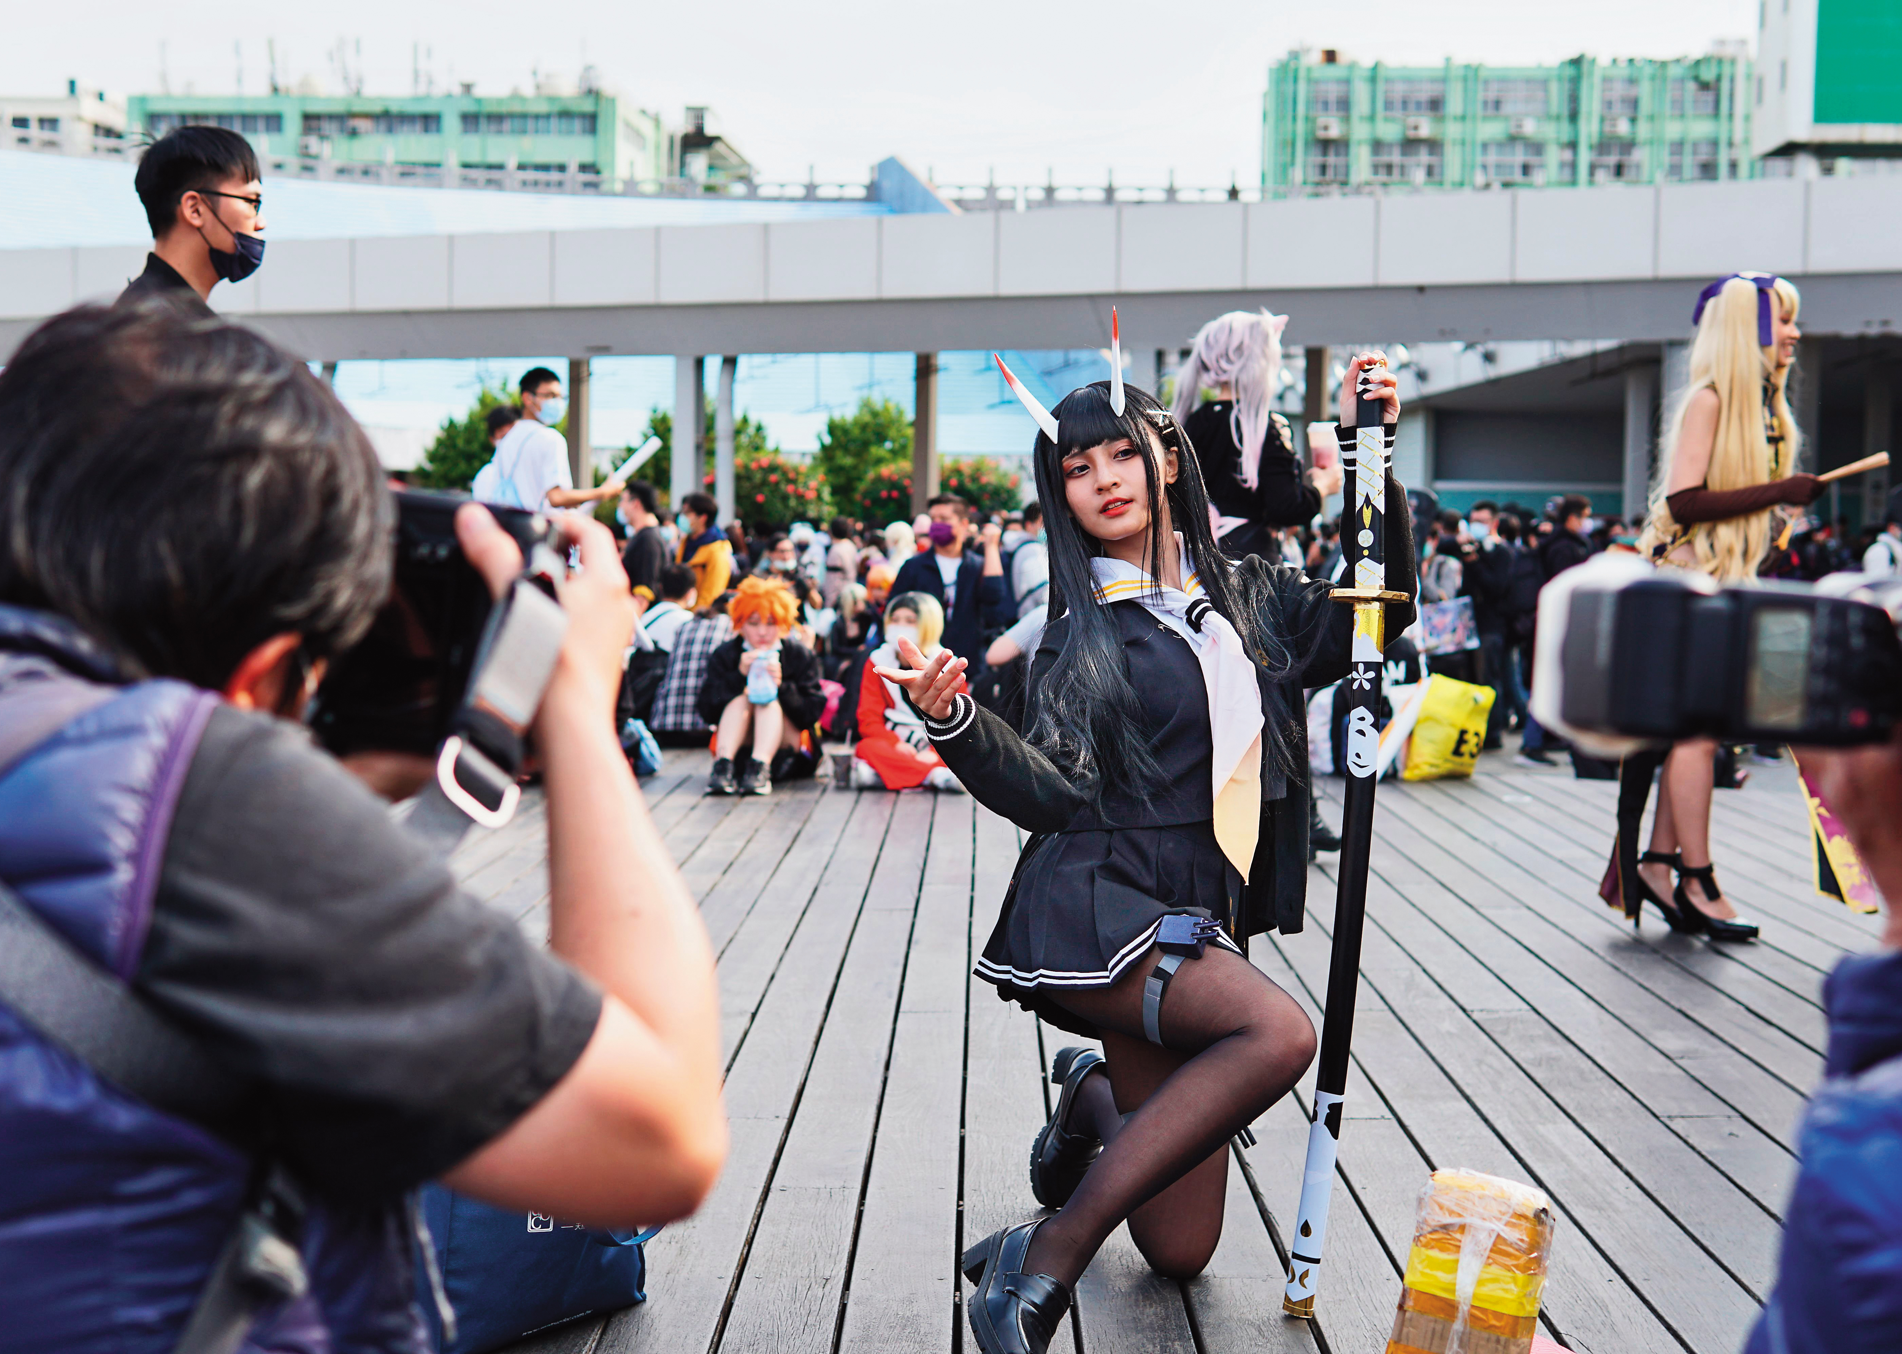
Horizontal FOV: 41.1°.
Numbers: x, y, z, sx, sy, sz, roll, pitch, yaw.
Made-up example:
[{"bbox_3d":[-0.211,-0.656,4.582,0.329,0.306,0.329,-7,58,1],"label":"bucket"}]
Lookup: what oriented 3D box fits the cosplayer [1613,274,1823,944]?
[{"bbox_3d":[1.974,-0.185,6.515,0.520,1.690,0.460,1,3,24],"label":"cosplayer"}]

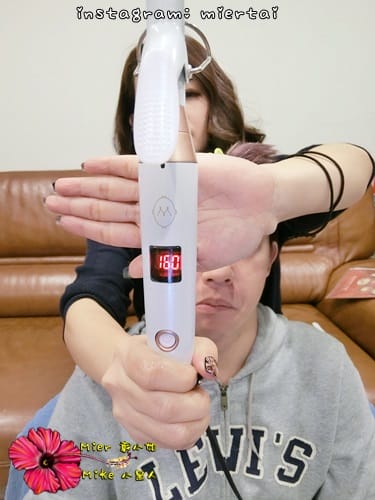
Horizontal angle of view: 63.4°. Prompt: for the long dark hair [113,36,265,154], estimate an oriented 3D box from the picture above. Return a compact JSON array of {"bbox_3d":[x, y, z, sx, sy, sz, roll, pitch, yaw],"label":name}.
[{"bbox_3d":[-0.003,-0.316,0.670,0.310,0.285,0.225,0,7,-3],"label":"long dark hair"}]

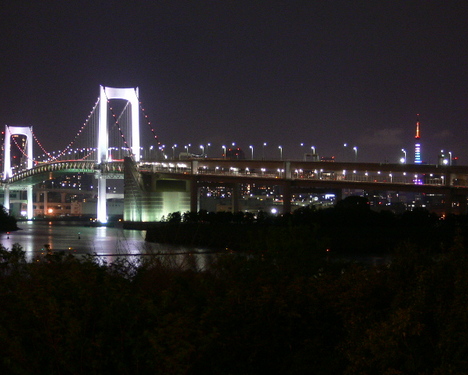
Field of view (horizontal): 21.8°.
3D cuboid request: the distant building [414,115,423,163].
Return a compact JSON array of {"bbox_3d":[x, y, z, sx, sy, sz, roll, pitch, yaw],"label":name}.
[{"bbox_3d":[650.000,-91.300,4280.000,90.000,333.000,90.000,0,-1,9],"label":"distant building"}]

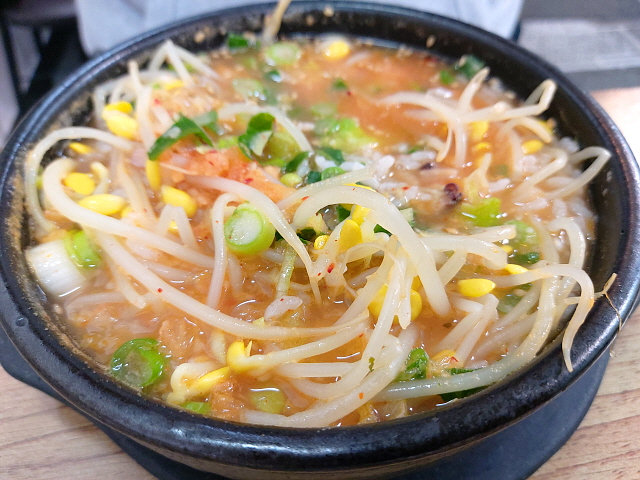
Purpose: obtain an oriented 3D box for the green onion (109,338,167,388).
[{"bbox_3d":[-0.039,0.027,0.100,0.011,0.006,0.011,0,50,0],"label":"green onion"}]

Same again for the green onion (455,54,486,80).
[{"bbox_3d":[0.058,-0.067,0.179,0.011,0.004,0.010,0,50,0],"label":"green onion"}]

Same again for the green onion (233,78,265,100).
[{"bbox_3d":[-0.026,-0.056,0.171,0.011,0.004,0.011,0,50,0],"label":"green onion"}]

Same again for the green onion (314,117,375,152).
[{"bbox_3d":[0.008,-0.035,0.152,0.019,0.006,0.012,0,50,0],"label":"green onion"}]

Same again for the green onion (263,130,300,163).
[{"bbox_3d":[-0.013,-0.030,0.148,0.013,0.005,0.011,0,50,0],"label":"green onion"}]

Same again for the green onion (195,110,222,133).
[{"bbox_3d":[-0.036,-0.039,0.151,0.010,0.006,0.007,-14,52,-10],"label":"green onion"}]

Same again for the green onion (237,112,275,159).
[{"bbox_3d":[-0.020,-0.033,0.145,0.011,0.011,0.009,-8,51,-6],"label":"green onion"}]

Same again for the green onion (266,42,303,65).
[{"bbox_3d":[-0.014,-0.073,0.181,0.013,0.004,0.013,-5,51,-3],"label":"green onion"}]

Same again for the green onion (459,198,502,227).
[{"bbox_3d":[0.045,-0.008,0.129,0.011,0.006,0.007,0,50,0],"label":"green onion"}]

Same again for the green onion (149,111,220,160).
[{"bbox_3d":[-0.042,-0.033,0.145,0.019,0.009,0.012,0,50,0],"label":"green onion"}]

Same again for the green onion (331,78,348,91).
[{"bbox_3d":[0.007,-0.057,0.169,0.006,0.004,0.006,1,51,2],"label":"green onion"}]

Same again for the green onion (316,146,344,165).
[{"bbox_3d":[0.003,-0.026,0.145,0.009,0.003,0.007,0,50,0],"label":"green onion"}]

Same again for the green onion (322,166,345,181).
[{"bbox_3d":[0.004,-0.019,0.136,0.008,0.004,0.008,1,51,2],"label":"green onion"}]

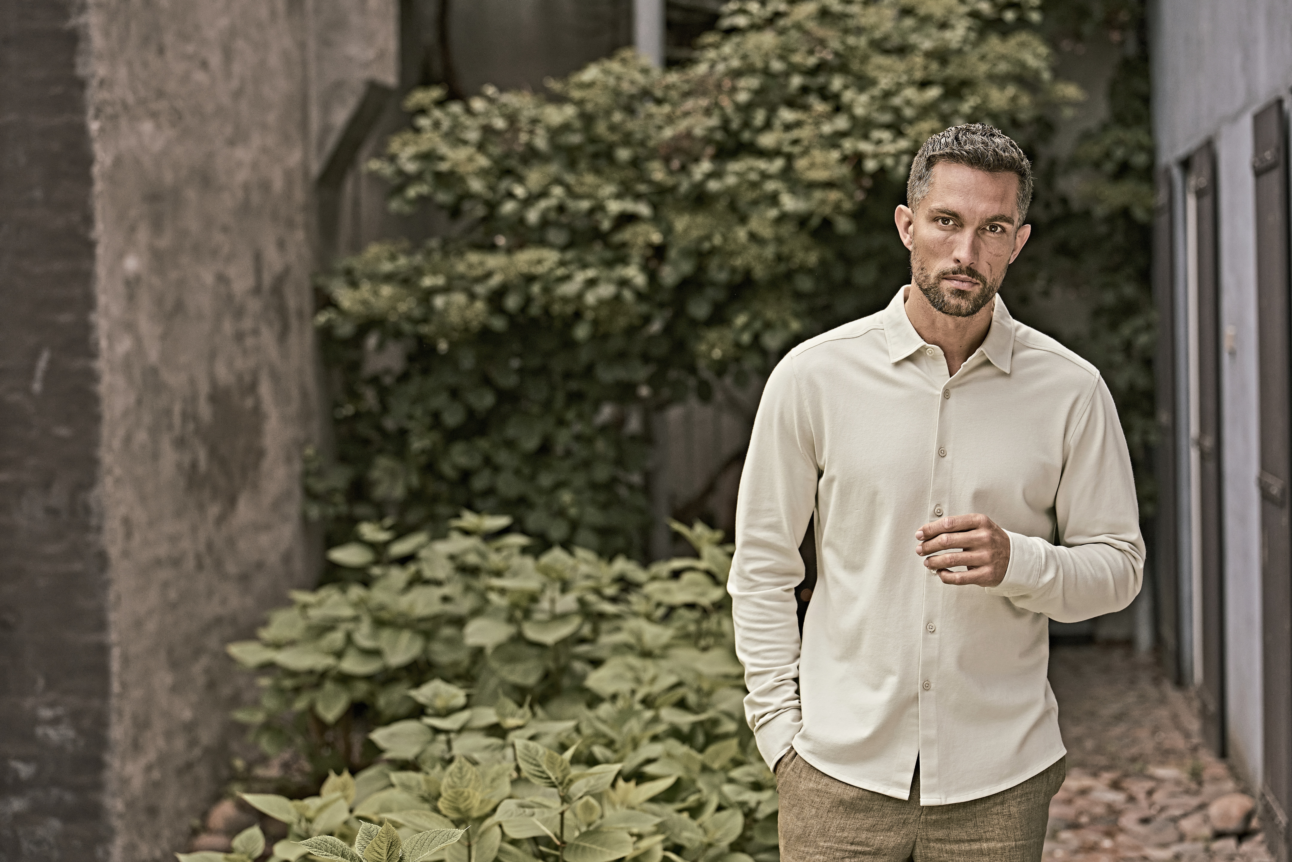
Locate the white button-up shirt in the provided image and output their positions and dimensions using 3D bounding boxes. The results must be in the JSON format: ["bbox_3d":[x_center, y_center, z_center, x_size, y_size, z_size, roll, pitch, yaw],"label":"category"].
[{"bbox_3d":[0.388,0.154,3.420,0.555,0.690,0.340,2,2,6],"label":"white button-up shirt"}]

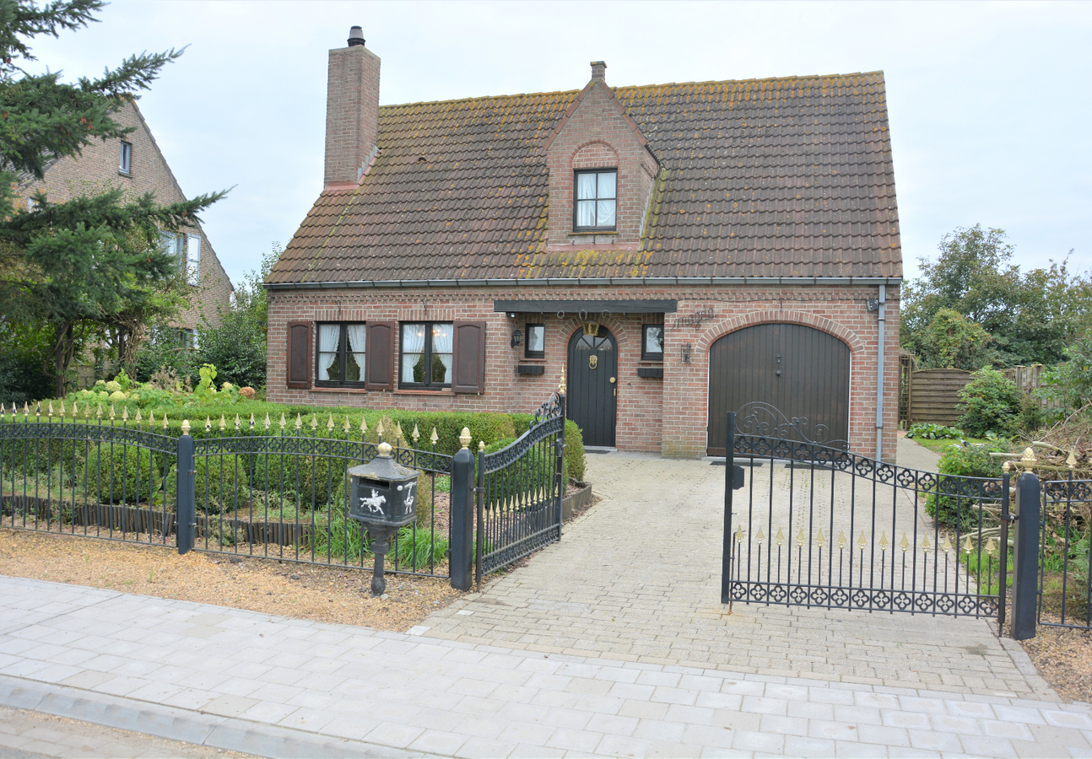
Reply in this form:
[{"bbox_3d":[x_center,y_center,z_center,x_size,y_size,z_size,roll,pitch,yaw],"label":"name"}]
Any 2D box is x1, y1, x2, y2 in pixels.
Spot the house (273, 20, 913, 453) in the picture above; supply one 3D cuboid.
[{"bbox_3d":[1.264,-3.226,18.576,11.400,8.780,8.400,1,1,16],"label":"house"}]

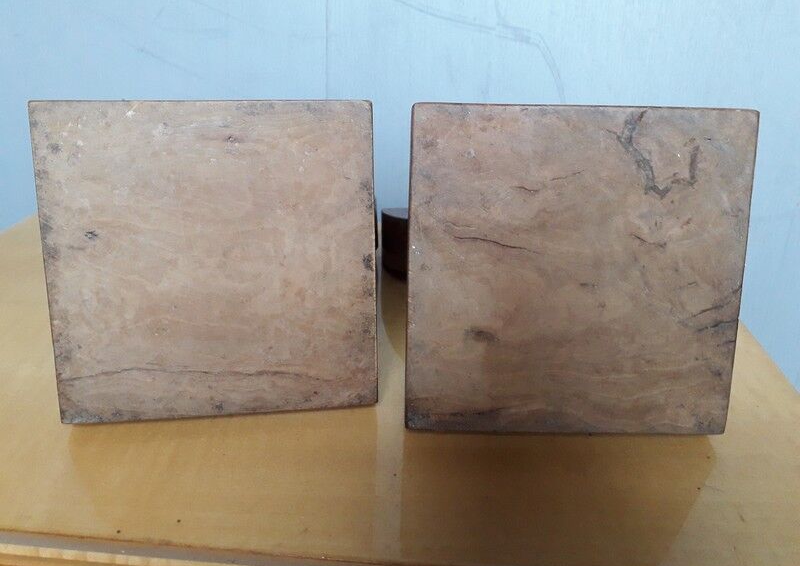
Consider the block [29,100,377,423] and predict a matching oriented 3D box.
[{"bbox_3d":[-0.076,-0.010,0.264,0.130,0.127,0.022,-2,9,-8],"label":"block"}]

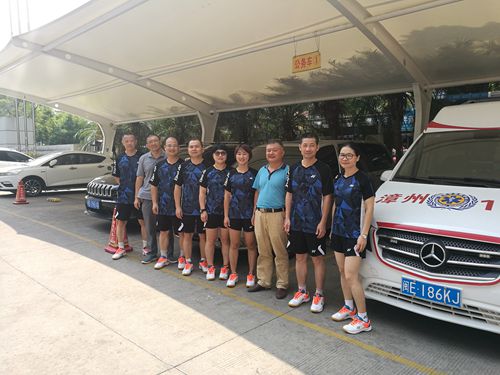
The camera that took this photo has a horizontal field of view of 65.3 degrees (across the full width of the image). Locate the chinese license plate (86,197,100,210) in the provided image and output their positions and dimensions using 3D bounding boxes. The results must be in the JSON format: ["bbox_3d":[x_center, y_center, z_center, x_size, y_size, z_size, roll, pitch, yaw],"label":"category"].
[{"bbox_3d":[-2.571,0.263,6.400,0.440,0.140,0.020,5,7,43],"label":"chinese license plate"}]

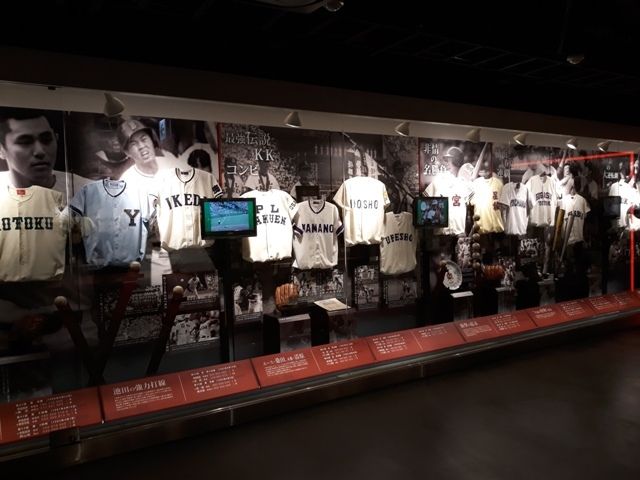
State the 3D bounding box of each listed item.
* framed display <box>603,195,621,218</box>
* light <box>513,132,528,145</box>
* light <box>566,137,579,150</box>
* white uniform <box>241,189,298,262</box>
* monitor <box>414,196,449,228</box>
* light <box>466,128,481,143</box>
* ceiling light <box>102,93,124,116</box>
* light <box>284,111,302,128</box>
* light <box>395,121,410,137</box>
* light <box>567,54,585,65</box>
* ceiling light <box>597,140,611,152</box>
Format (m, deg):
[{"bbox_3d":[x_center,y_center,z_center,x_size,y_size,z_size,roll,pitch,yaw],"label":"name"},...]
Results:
[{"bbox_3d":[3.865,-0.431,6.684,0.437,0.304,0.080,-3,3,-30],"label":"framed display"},{"bbox_3d":[2.202,-1.109,5.491,0.130,0.140,0.140,-3,3,-30],"label":"light"},{"bbox_3d":[3.006,-1.157,5.959,0.130,0.140,0.140,-3,3,-30],"label":"light"},{"bbox_3d":[-0.467,-0.122,4.272,0.575,0.620,0.180,-3,3,-30],"label":"white uniform"},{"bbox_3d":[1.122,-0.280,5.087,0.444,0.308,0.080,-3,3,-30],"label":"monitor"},{"bbox_3d":[1.580,-1.079,5.129,0.130,0.140,0.140,-3,3,-30],"label":"light"},{"bbox_3d":[-1.399,-0.922,3.394,0.130,0.140,0.140,-3,3,-30],"label":"ceiling light"},{"bbox_3d":[-0.224,-0.986,4.079,0.130,0.140,0.140,-2,3,0],"label":"light"},{"bbox_3d":[0.766,-1.033,4.655,0.130,0.140,0.140,-3,3,-30],"label":"light"},{"bbox_3d":[1.961,-1.385,3.831,0.125,0.095,0.125,-3,3,-30],"label":"light"},{"bbox_3d":[3.580,-1.179,6.293,0.130,0.140,0.140,-3,3,-30],"label":"ceiling light"}]

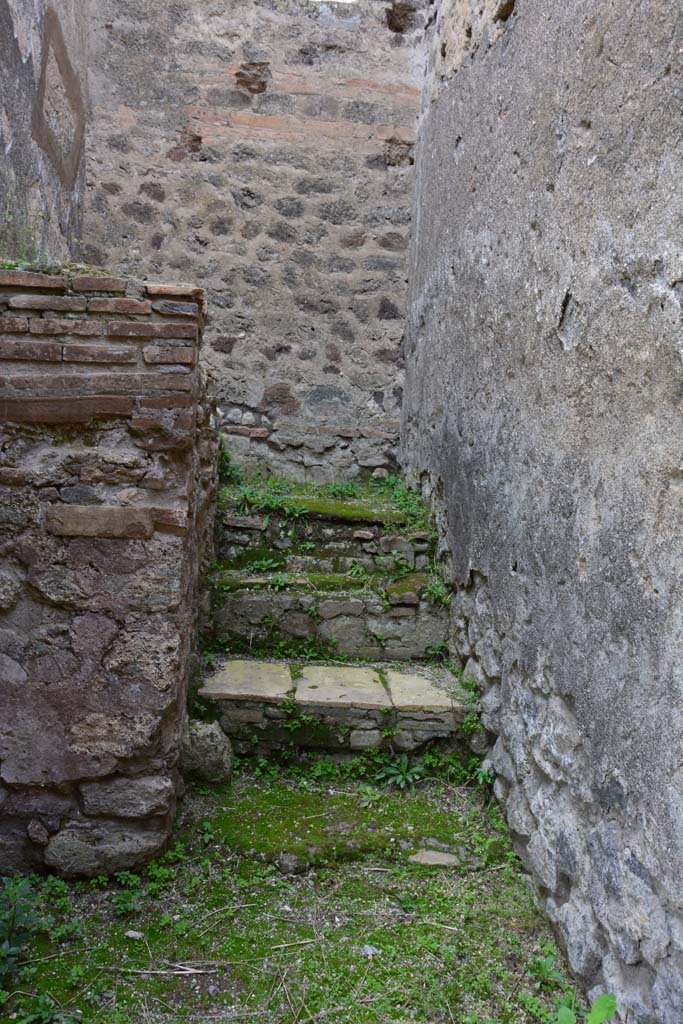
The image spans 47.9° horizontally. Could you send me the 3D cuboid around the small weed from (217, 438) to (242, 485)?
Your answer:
[{"bbox_3d":[-0.592,-0.268,4.080,0.130,0.230,0.130,2,8,-3],"label":"small weed"}]

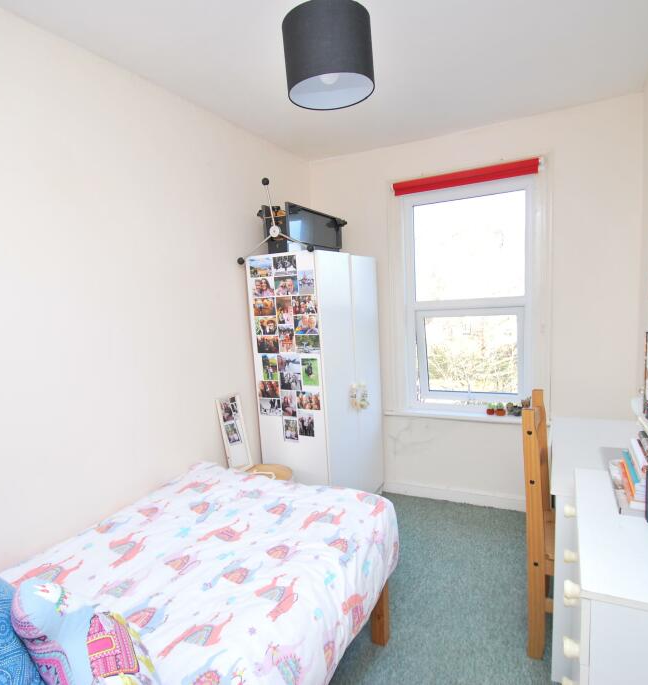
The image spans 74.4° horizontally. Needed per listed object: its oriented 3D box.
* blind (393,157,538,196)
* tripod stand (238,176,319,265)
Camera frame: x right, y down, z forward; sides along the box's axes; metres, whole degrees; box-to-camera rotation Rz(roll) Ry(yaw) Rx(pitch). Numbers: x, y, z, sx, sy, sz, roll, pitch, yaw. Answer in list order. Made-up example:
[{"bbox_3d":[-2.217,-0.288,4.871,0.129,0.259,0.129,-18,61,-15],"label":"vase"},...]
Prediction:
[{"bbox_3d":[0.838,-1.001,2.603,0.864,0.085,0.060,0,7,25],"label":"blind"},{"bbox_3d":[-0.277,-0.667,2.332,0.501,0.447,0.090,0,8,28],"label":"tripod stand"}]

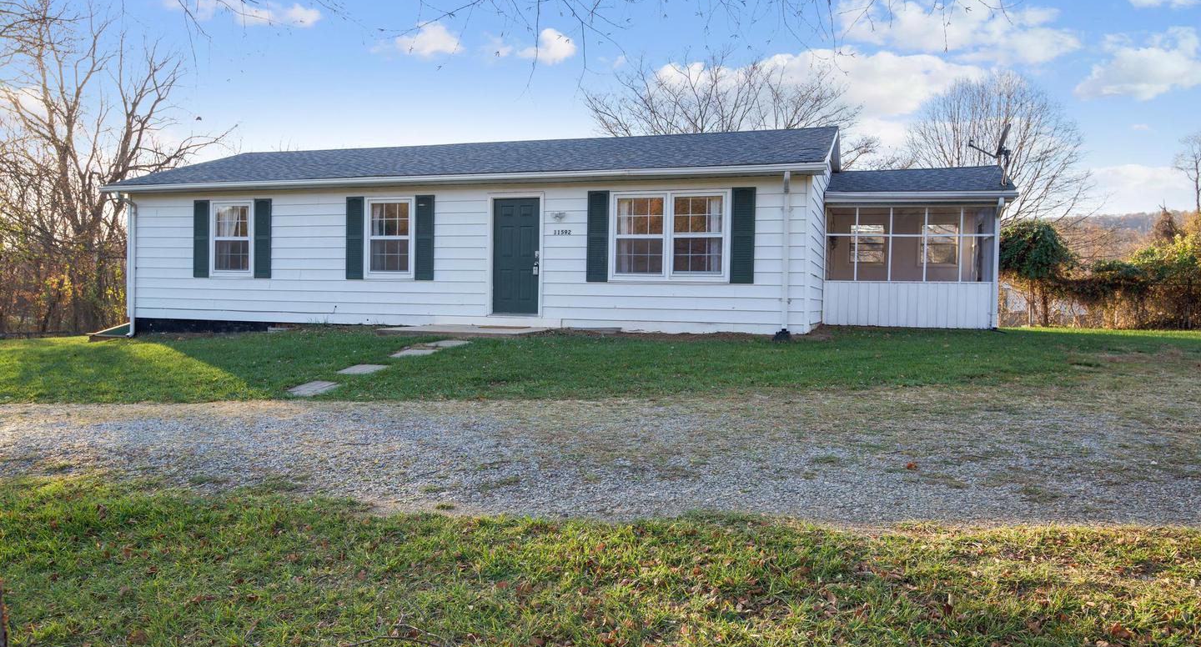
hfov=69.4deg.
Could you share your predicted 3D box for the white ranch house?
[{"bbox_3d":[-0.612,-1.796,18.510,17.000,4.220,8.100,2,2,18],"label":"white ranch house"}]

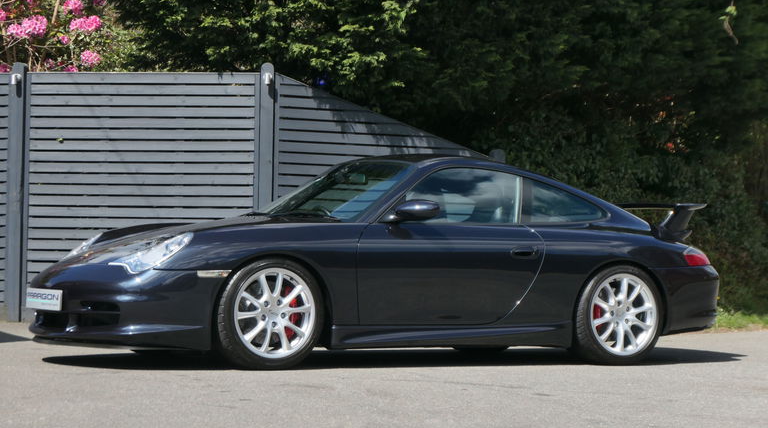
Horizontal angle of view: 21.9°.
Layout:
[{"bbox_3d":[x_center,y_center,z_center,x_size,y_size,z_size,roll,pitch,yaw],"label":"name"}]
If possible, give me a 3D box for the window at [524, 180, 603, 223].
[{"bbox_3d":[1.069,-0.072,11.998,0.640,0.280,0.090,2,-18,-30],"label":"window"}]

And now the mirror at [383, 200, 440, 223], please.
[{"bbox_3d":[0.154,-0.019,11.261,0.270,0.120,0.225,2,-1,-30],"label":"mirror"}]

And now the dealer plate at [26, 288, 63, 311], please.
[{"bbox_3d":[-1.892,0.475,11.056,0.020,0.112,0.520,2,-1,-30],"label":"dealer plate"}]

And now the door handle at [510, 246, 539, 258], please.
[{"bbox_3d":[0.819,0.224,11.669,0.200,0.060,0.040,2,-1,-30],"label":"door handle"}]

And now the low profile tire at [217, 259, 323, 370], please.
[{"bbox_3d":[-0.650,0.541,10.938,0.640,0.635,0.240,2,-1,-30],"label":"low profile tire"}]

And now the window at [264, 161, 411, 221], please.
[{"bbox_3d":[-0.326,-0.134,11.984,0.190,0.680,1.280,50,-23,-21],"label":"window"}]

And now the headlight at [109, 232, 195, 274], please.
[{"bbox_3d":[-1.232,0.214,10.704,0.420,0.235,0.330,2,-1,-30],"label":"headlight"}]

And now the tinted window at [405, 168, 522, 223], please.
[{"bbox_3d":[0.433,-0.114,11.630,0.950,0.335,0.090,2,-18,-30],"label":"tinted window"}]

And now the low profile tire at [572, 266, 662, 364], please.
[{"bbox_3d":[1.382,0.610,12.126,0.635,0.630,0.290,2,-1,-30],"label":"low profile tire"}]

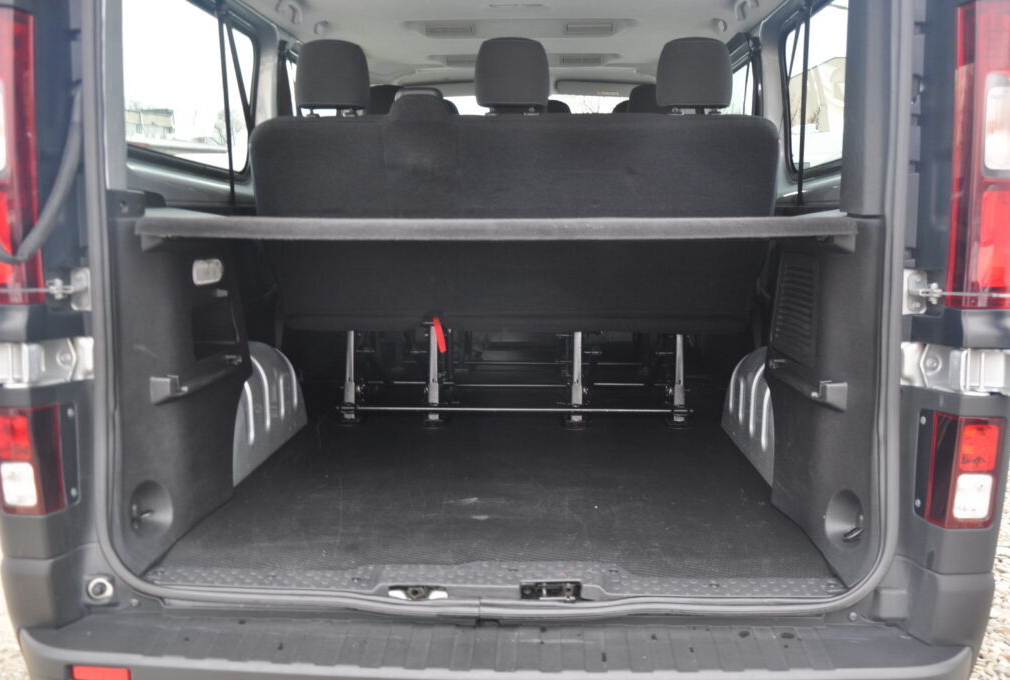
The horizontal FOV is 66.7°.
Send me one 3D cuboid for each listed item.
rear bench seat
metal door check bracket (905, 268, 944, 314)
[{"bbox_3d":[0.027,-0.445,2.430,1.441,0.857,0.700,0,10,2],"label":"rear bench seat"},{"bbox_3d":[0.683,-0.080,1.251,0.047,0.072,0.040,0,10,2],"label":"metal door check bracket"}]

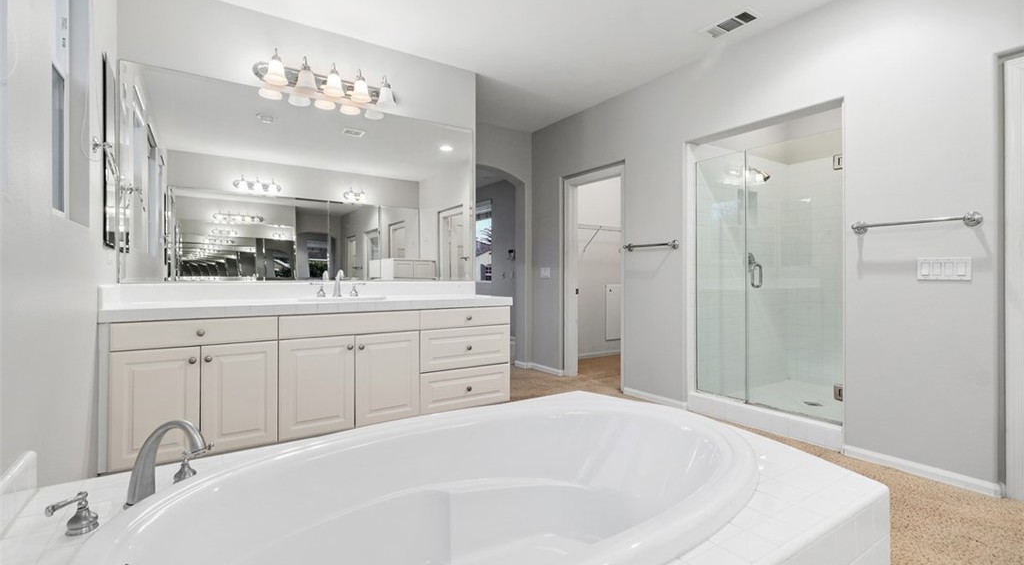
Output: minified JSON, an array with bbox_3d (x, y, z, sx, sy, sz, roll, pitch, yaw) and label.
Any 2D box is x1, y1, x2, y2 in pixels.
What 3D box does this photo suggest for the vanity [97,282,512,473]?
[{"bbox_3d":[-1.072,0.518,2.893,2.250,1.016,0.554,-1,1,-34],"label":"vanity"}]

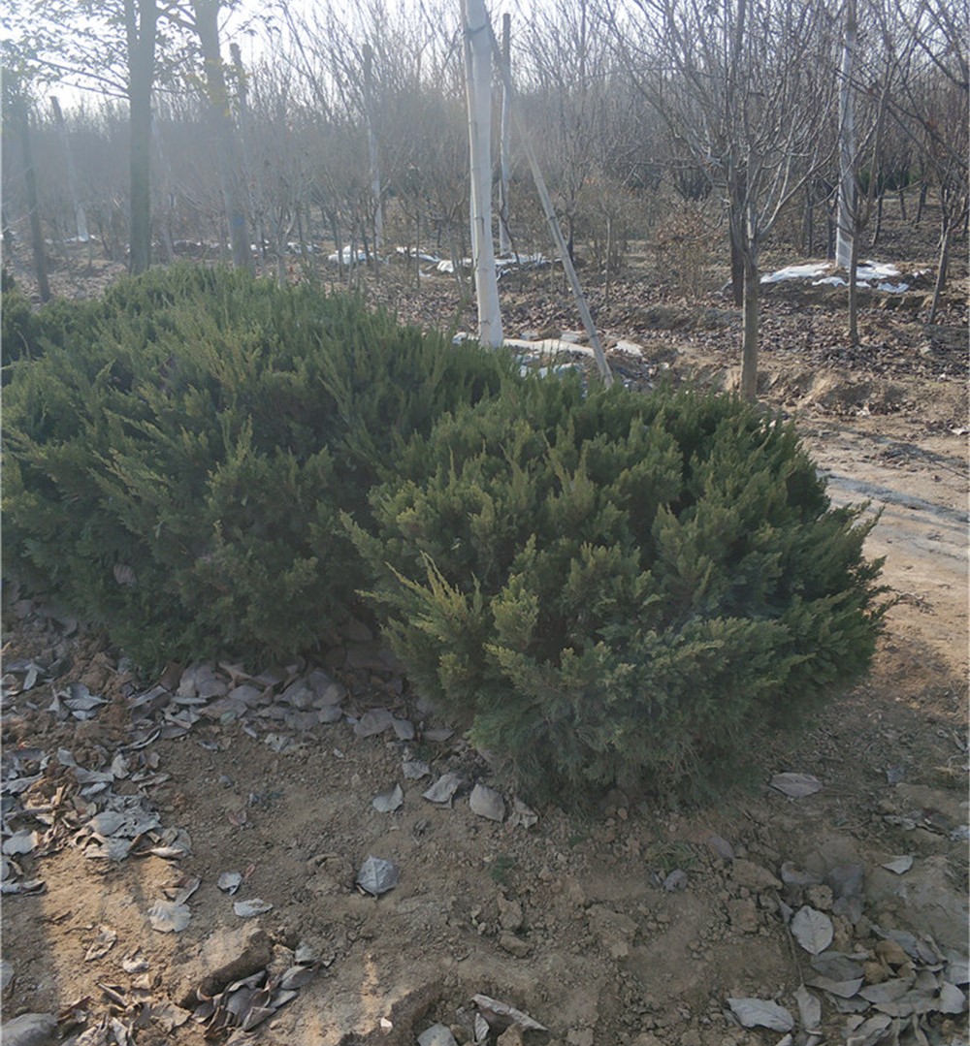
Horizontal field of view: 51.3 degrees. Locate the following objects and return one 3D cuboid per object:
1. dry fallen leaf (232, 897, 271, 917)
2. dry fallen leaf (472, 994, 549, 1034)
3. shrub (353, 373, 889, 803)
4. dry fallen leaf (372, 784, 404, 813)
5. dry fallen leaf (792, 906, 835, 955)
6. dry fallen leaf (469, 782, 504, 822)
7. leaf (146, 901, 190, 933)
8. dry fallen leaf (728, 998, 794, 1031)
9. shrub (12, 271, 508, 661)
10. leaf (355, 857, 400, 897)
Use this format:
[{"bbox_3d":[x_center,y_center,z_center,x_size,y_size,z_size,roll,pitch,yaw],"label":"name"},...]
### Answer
[{"bbox_3d":[-0.506,0.836,2.191,0.086,0.020,0.038,1,19,4],"label":"dry fallen leaf"},{"bbox_3d":[0.047,0.917,1.893,0.148,0.040,0.035,6,19,17],"label":"dry fallen leaf"},{"bbox_3d":[0.353,0.132,2.785,1.401,1.002,1.331,-2,18,0],"label":"shrub"},{"bbox_3d":[-0.251,0.721,2.622,0.085,0.030,0.110,0,18,8],"label":"dry fallen leaf"},{"bbox_3d":[0.683,0.852,2.115,0.086,0.022,0.145,1,18,10],"label":"dry fallen leaf"},{"bbox_3d":[0.009,0.706,2.540,0.080,0.040,0.107,-12,22,-33],"label":"dry fallen leaf"},{"bbox_3d":[-0.699,0.870,2.229,0.104,0.022,0.105,-8,19,-16],"label":"leaf"},{"bbox_3d":[0.519,0.924,1.903,0.124,0.025,0.062,8,20,23],"label":"dry fallen leaf"},{"bbox_3d":[-0.783,-0.224,3.549,1.771,1.293,1.541,-2,18,0],"label":"shrub"},{"bbox_3d":[-0.254,0.817,2.335,0.100,0.025,0.135,-5,18,-9],"label":"leaf"}]

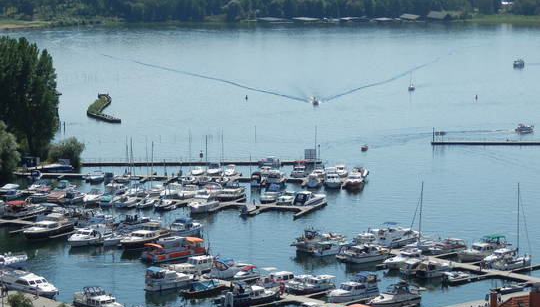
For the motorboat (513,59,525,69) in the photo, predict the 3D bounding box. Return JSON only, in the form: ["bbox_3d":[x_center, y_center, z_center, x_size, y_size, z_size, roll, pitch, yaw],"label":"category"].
[{"bbox_3d":[124.400,-44.202,755.378,3.000,3.500,8.300,6,9,38],"label":"motorboat"}]

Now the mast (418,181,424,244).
[{"bbox_3d":[27.362,10.568,273.471,0.180,11.020,0.180,-3,9,-41],"label":"mast"}]

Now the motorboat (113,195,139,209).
[{"bbox_3d":[-34.060,11.500,362.160,2.530,2.240,8.180,5,9,33],"label":"motorboat"}]

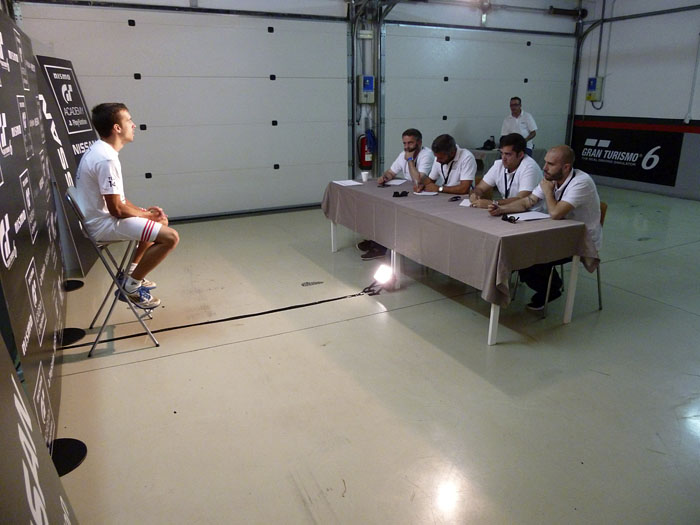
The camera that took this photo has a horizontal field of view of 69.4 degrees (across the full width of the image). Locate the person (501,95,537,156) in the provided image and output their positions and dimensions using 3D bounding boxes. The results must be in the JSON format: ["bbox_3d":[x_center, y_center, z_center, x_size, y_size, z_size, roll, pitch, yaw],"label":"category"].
[{"bbox_3d":[2.569,-1.744,7.848,0.550,1.610,0.360,10,21,28],"label":"person"}]

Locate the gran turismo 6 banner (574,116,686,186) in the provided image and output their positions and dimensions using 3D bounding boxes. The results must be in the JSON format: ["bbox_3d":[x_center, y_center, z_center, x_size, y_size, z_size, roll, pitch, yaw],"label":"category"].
[{"bbox_3d":[4.785,-2.033,8.993,0.030,1.044,2.206,-9,20,-24],"label":"gran turismo 6 banner"}]

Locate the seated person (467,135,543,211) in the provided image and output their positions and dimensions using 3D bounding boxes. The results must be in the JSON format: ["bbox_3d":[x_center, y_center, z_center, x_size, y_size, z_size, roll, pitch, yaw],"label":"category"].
[{"bbox_3d":[1.338,-0.450,4.438,0.850,1.310,0.580,-9,20,-25],"label":"seated person"}]

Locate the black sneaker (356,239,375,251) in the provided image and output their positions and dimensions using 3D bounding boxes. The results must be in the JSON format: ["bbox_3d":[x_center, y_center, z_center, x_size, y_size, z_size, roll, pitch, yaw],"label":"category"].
[{"bbox_3d":[0.229,-0.200,5.563,0.290,0.120,0.110,-10,21,-27],"label":"black sneaker"}]

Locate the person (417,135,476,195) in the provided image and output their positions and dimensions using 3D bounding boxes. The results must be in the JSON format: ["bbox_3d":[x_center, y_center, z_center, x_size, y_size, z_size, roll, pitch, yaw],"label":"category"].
[{"bbox_3d":[0.920,-0.598,4.951,0.840,1.220,0.580,-11,21,-30],"label":"person"}]

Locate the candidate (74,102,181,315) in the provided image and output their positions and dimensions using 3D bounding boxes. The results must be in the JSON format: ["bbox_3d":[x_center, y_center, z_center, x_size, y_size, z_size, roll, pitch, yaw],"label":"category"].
[{"bbox_3d":[-1.481,-0.343,3.404,0.660,1.390,0.480,-8,20,-23],"label":"candidate"}]

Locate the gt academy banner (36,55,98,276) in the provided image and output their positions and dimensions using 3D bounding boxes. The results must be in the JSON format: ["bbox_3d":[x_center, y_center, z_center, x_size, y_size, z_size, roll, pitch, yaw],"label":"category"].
[{"bbox_3d":[-2.847,-1.089,5.274,0.060,2.030,1.880,-14,20,-7],"label":"gt academy banner"}]

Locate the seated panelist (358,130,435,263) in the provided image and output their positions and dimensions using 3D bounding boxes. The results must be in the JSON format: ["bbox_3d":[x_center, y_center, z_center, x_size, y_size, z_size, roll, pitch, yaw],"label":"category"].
[{"bbox_3d":[0.550,-0.749,5.374,0.950,1.290,0.550,-13,22,-33],"label":"seated panelist"}]

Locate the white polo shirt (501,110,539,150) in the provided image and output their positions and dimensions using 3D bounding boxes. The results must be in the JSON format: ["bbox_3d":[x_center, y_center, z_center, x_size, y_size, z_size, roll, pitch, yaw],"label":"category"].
[{"bbox_3d":[2.568,-2.039,7.750,0.540,0.640,0.300,10,21,28],"label":"white polo shirt"}]

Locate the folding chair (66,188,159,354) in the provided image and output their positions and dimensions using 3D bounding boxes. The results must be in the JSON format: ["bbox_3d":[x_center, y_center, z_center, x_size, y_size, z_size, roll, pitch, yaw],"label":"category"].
[{"bbox_3d":[-1.584,0.026,3.365,0.450,1.030,0.500,-9,20,-24],"label":"folding chair"}]

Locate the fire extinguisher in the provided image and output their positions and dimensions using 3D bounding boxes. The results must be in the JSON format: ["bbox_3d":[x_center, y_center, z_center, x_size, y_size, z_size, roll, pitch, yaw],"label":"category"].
[{"bbox_3d":[0.232,-1.668,7.622,0.200,0.520,0.180,-9,20,-24],"label":"fire extinguisher"}]

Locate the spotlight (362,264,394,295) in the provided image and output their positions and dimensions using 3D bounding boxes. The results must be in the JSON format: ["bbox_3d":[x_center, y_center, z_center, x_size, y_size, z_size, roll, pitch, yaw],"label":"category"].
[{"bbox_3d":[0.240,0.134,4.293,0.200,0.235,0.210,-11,21,-29],"label":"spotlight"}]

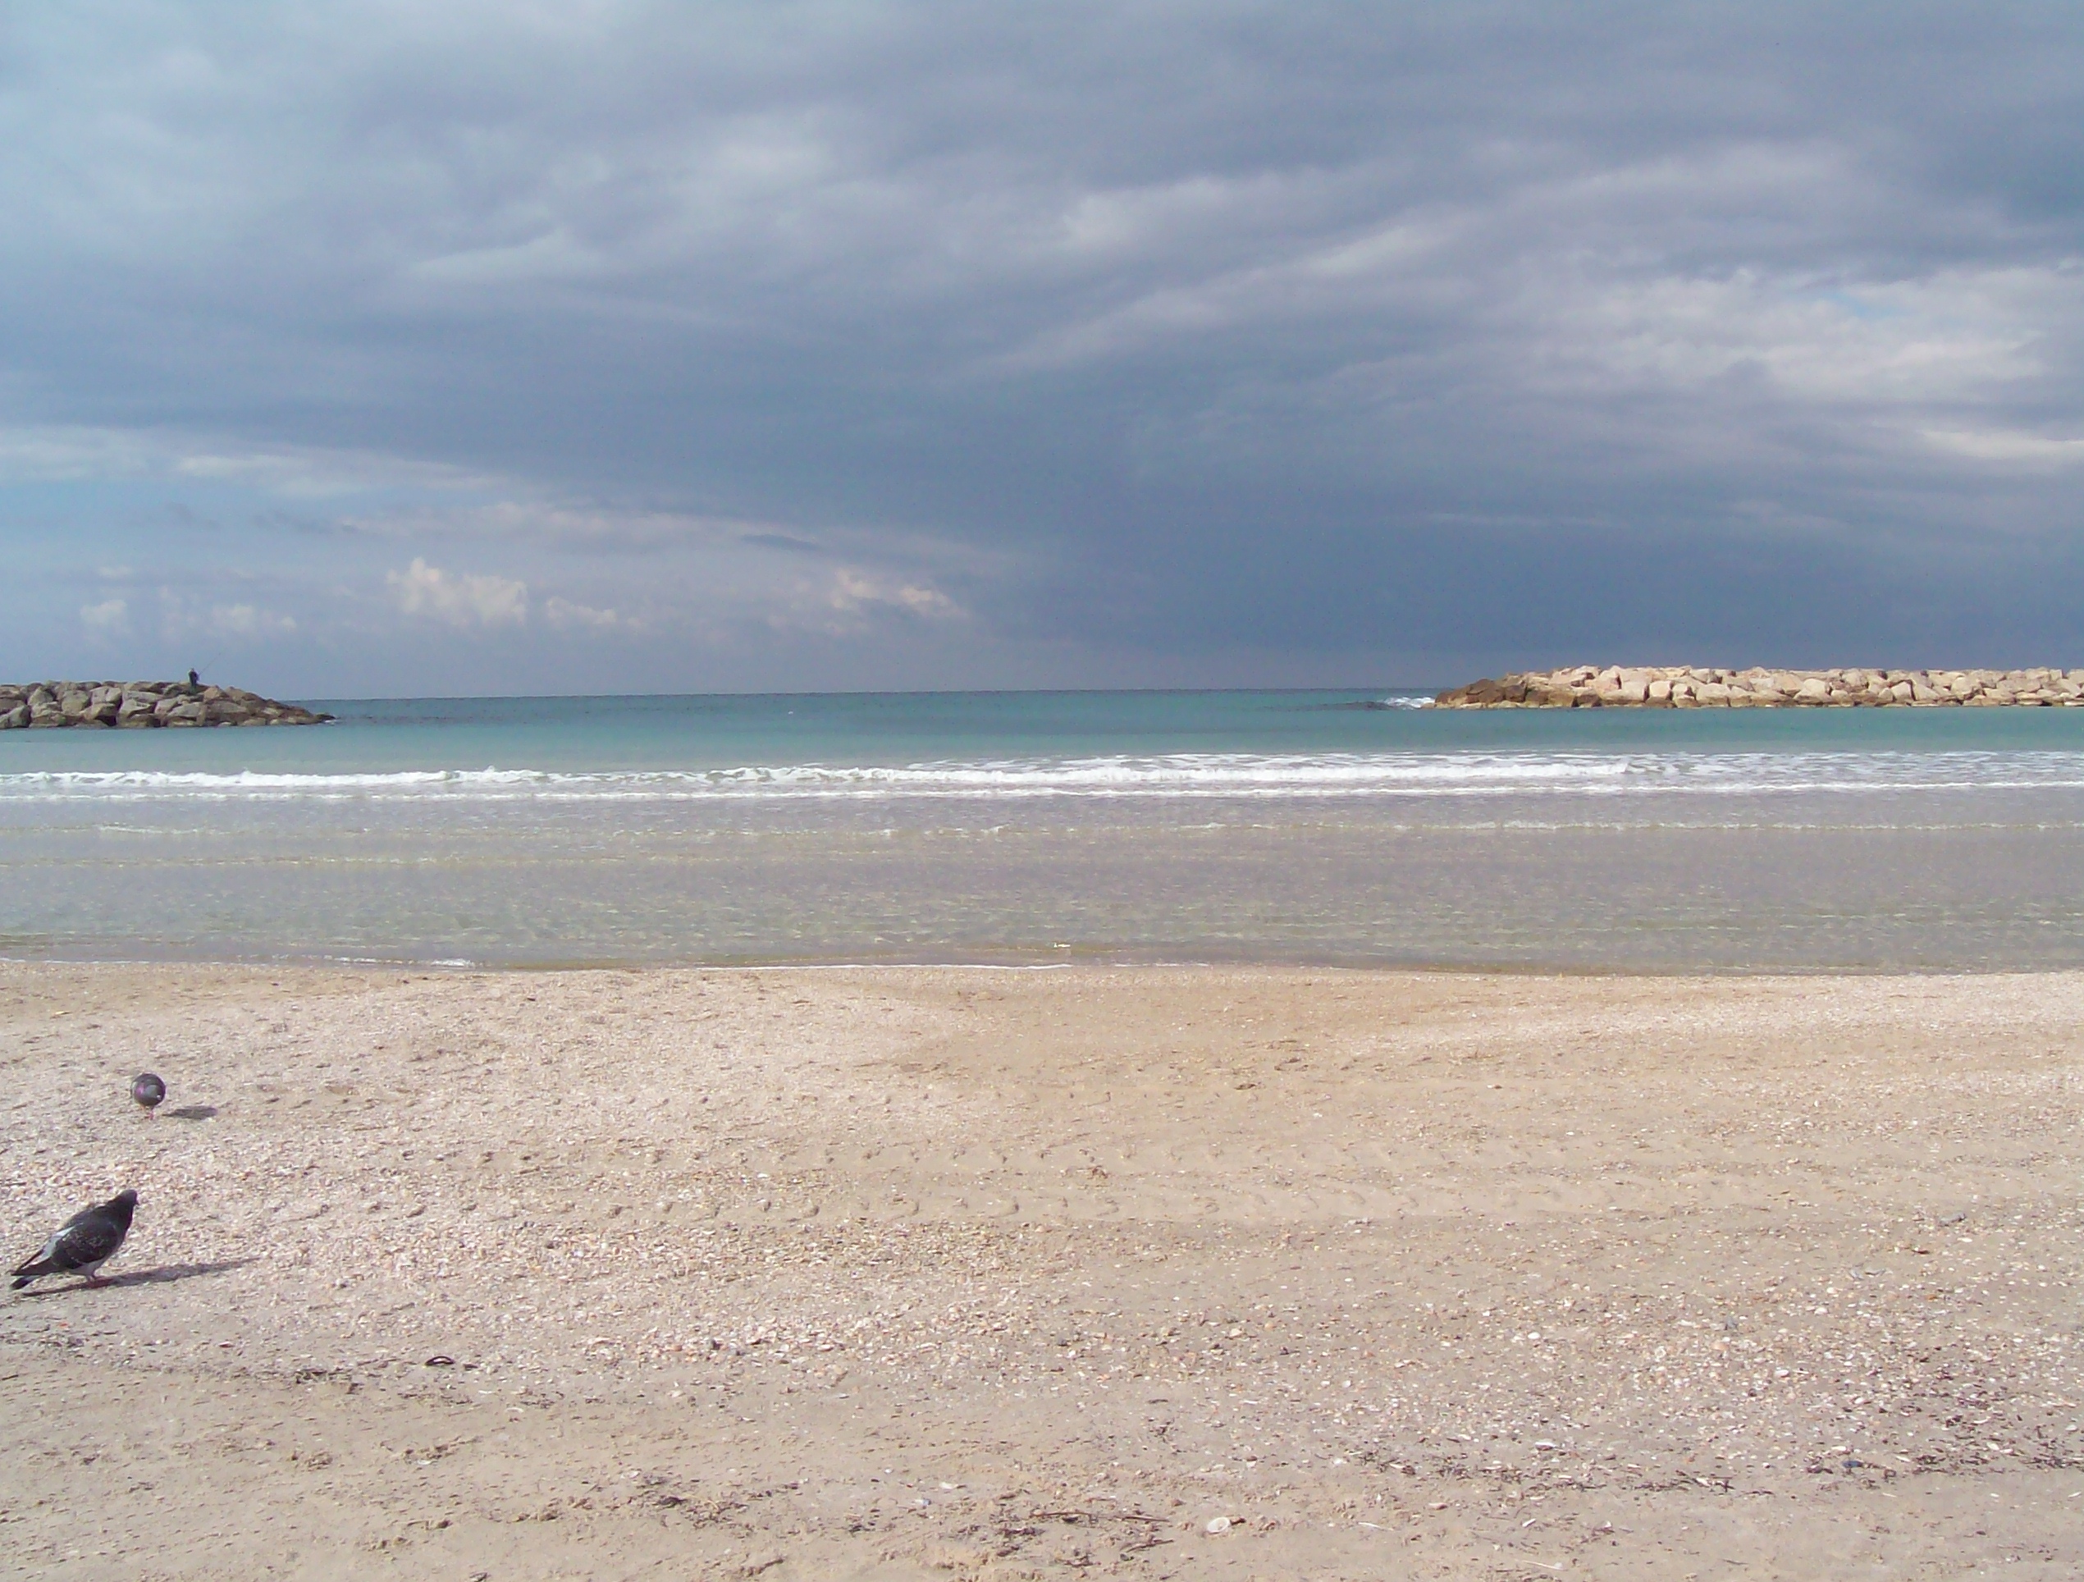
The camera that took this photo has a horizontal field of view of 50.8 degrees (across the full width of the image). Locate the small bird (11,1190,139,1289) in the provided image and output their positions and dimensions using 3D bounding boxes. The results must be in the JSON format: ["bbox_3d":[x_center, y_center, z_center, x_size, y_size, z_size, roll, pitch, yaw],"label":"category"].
[{"bbox_3d":[-2.422,1.131,5.500,0.120,0.210,0.315,2,3,40],"label":"small bird"}]

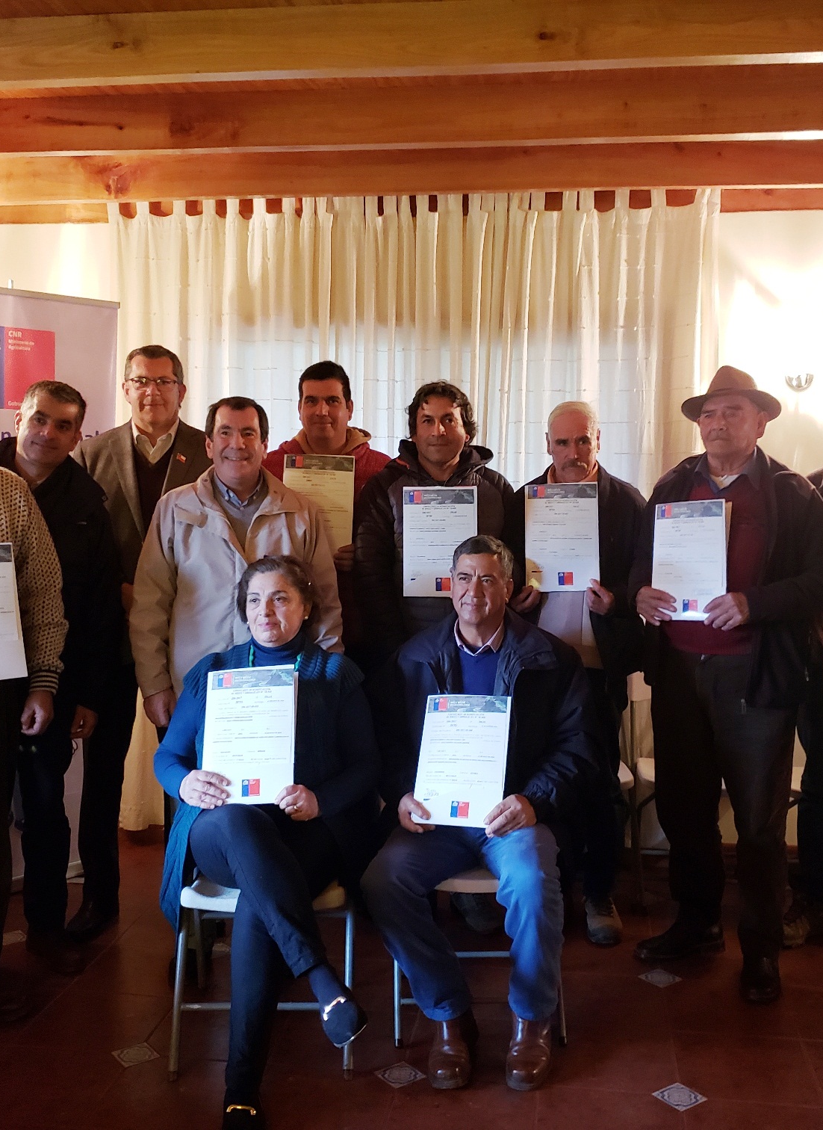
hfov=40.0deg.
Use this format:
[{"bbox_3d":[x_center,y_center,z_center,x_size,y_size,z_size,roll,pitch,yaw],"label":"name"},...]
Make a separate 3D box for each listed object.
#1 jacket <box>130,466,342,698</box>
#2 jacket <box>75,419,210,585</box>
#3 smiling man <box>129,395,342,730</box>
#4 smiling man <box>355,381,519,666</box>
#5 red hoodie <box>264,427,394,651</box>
[{"bbox_3d":[-0.501,0.078,3.222,0.602,0.713,0.361,0,3,-9],"label":"jacket"},{"bbox_3d":[-0.817,-0.074,3.514,0.522,0.757,0.331,-1,3,-14],"label":"jacket"},{"bbox_3d":[-0.498,0.348,3.237,0.602,1.676,0.422,0,3,-9],"label":"smiling man"},{"bbox_3d":[0.079,0.293,3.616,0.552,1.746,0.442,0,3,1],"label":"smiling man"},{"bbox_3d":[-0.271,-0.077,3.695,0.522,0.746,0.371,0,3,-5],"label":"red hoodie"}]

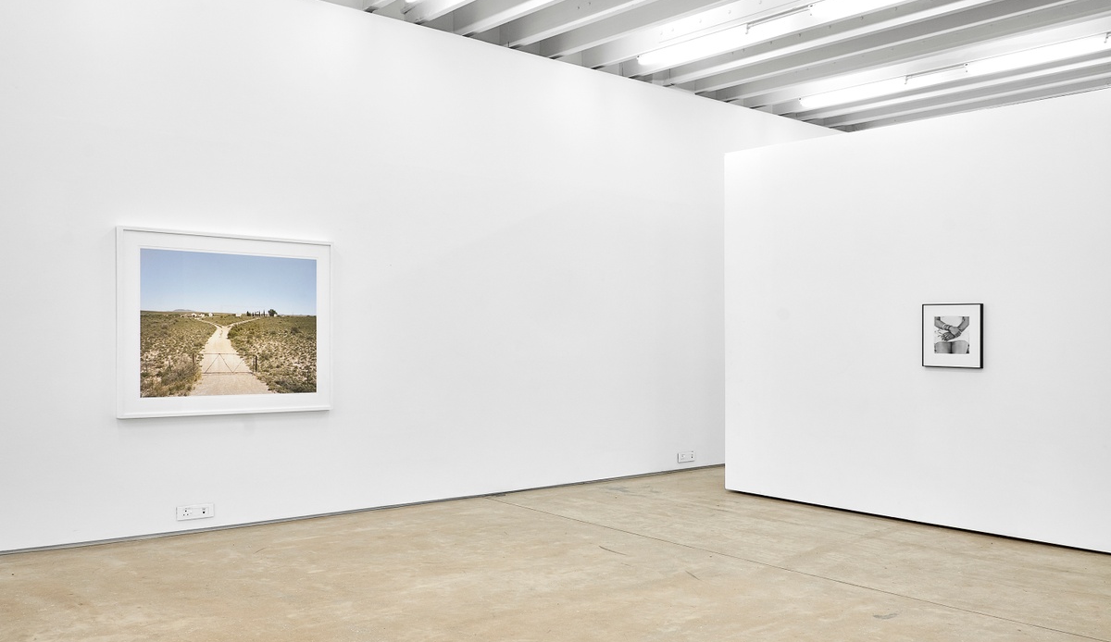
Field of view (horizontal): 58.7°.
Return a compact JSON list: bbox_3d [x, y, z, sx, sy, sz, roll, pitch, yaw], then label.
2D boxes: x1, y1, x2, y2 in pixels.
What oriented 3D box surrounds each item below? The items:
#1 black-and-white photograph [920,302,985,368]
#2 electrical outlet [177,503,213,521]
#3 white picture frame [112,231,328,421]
[{"bbox_3d":[3.045,0.116,7.571,0.028,0.482,0.479,1,-1,-41],"label":"black-and-white photograph"},{"bbox_3d":[-2.666,1.414,7.309,0.282,0.104,0.012,1,-1,-41],"label":"electrical outlet"},{"bbox_3d":[-2.440,0.030,7.476,1.650,1.350,0.060,1,-1,-41],"label":"white picture frame"}]

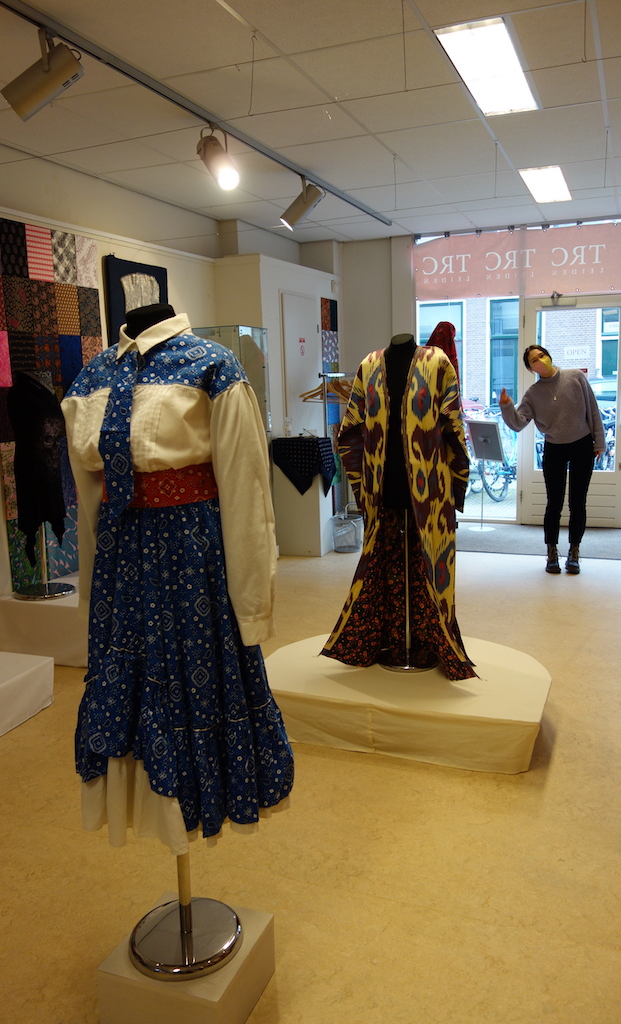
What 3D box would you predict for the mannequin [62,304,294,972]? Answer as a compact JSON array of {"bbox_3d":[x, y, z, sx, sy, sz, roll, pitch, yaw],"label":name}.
[{"bbox_3d":[-0.289,0.280,1.685,0.480,1.390,0.410,2,10,22],"label":"mannequin"}]

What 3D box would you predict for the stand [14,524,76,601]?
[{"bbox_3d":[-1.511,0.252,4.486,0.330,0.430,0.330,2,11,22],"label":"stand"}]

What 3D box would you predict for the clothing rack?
[{"bbox_3d":[0.395,-0.510,7.283,0.460,1.510,1.000,4,12,32],"label":"clothing rack"}]

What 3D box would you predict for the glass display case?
[{"bbox_3d":[-0.629,-0.450,6.110,0.520,1.860,0.485,2,11,22],"label":"glass display case"}]

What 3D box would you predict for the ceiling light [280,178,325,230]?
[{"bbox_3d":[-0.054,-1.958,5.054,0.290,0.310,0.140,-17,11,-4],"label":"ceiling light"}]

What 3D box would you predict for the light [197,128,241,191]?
[{"bbox_3d":[-0.443,-1.758,3.929,0.140,0.200,0.290,-9,52,-34],"label":"light"}]

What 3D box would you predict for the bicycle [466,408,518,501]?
[{"bbox_3d":[2.458,-0.746,9.690,0.580,1.080,1.750,7,13,42],"label":"bicycle"}]

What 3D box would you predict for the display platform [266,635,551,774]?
[{"bbox_3d":[0.432,0.788,3.629,1.290,0.205,0.950,2,11,22],"label":"display platform"}]

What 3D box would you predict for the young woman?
[{"bbox_3d":[1.699,-0.373,5.634,0.700,1.575,0.400,2,10,19],"label":"young woman"}]

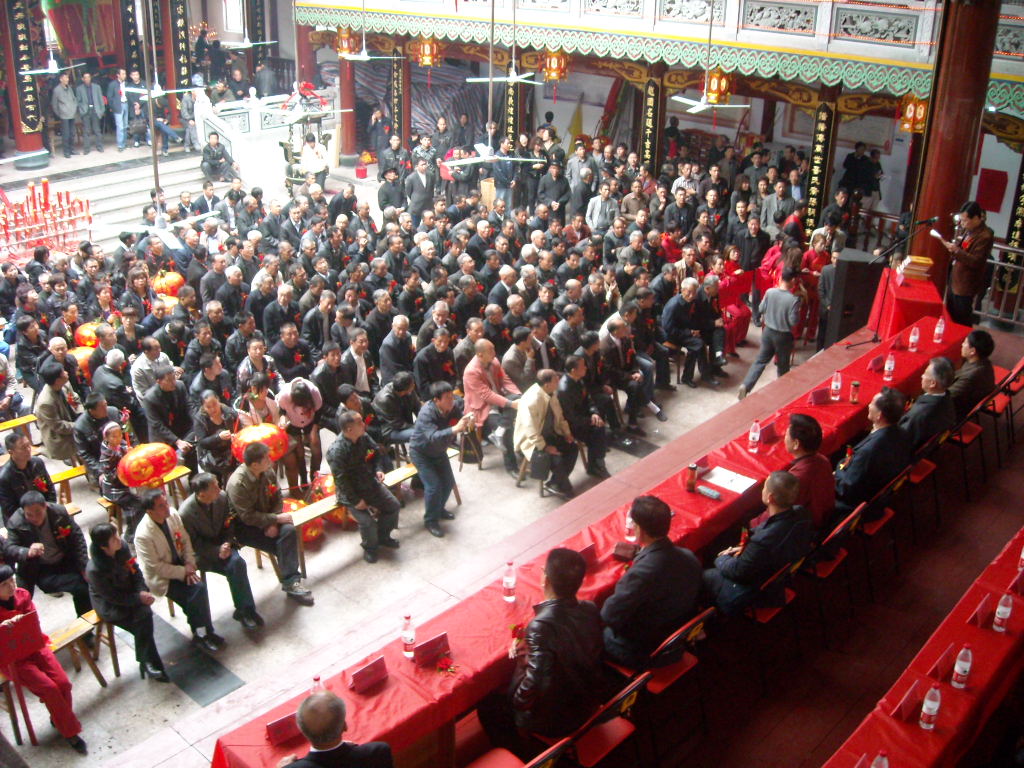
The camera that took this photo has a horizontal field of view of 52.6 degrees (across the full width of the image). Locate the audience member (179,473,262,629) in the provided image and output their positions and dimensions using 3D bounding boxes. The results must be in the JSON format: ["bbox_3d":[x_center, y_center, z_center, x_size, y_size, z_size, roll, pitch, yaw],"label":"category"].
[{"bbox_3d":[-2.086,1.183,7.359,0.780,1.220,0.520,14,26,27],"label":"audience member"}]

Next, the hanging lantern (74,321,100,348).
[{"bbox_3d":[-4.519,-0.521,11.128,0.420,0.280,0.420,20,29,37],"label":"hanging lantern"}]

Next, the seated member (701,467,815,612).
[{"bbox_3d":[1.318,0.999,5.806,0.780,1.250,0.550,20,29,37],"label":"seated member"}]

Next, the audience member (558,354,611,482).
[{"bbox_3d":[0.710,0.344,10.115,0.760,1.270,0.520,10,25,20],"label":"audience member"}]

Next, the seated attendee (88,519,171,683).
[{"bbox_3d":[-2.690,1.532,7.207,0.720,1.230,0.480,11,25,21],"label":"seated attendee"}]

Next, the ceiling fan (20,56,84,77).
[{"bbox_3d":[-7.019,-4.845,15.851,1.120,0.280,1.100,-8,25,-22],"label":"ceiling fan"}]

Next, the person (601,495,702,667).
[{"bbox_3d":[0.696,1.145,5.368,0.800,1.270,0.580,21,30,37],"label":"person"}]

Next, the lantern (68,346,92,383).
[{"bbox_3d":[-4.388,-0.169,10.628,0.500,0.380,0.500,21,30,37],"label":"lantern"}]

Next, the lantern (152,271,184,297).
[{"bbox_3d":[-4.438,-1.275,13.362,0.450,0.330,0.450,21,31,38],"label":"lantern"}]

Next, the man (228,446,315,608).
[{"bbox_3d":[-1.853,1.086,8.202,0.760,1.300,0.520,10,25,18],"label":"man"}]

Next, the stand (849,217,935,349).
[{"bbox_3d":[3.924,-1.081,10.701,0.750,1.480,0.600,20,29,37],"label":"stand"}]

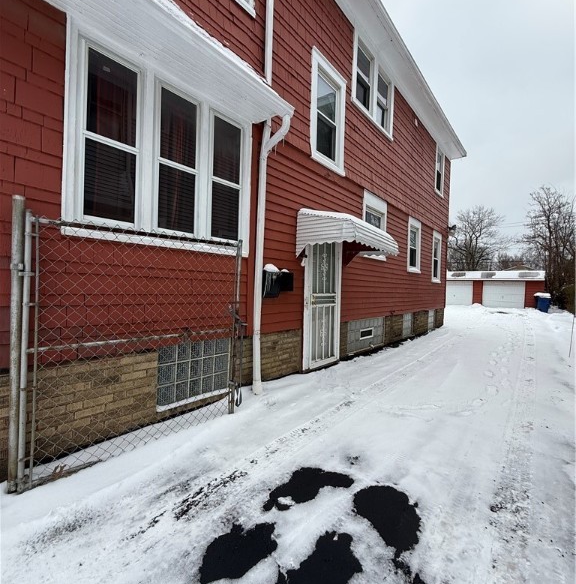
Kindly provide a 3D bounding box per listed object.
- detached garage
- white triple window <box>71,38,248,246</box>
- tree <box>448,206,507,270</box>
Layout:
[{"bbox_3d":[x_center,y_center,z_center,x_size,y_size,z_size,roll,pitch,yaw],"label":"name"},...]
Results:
[{"bbox_3d":[18.422,-0.357,28.211,7.600,3.200,6.400,3,1,39],"label":"detached garage"},{"bbox_3d":[-1.013,-1.172,2.907,0.150,1.517,1.794,3,1,39],"label":"white triple window"},{"bbox_3d":[27.000,-5.660,45.012,8.000,13.700,8.000,3,1,39],"label":"tree"}]

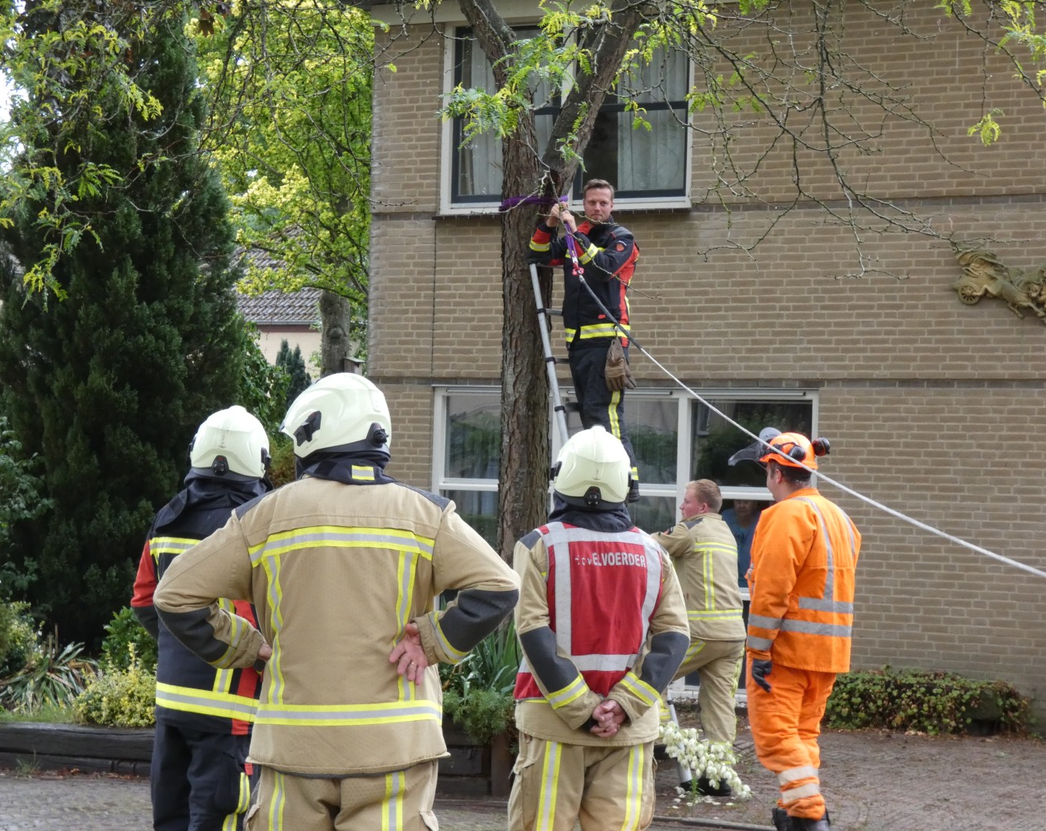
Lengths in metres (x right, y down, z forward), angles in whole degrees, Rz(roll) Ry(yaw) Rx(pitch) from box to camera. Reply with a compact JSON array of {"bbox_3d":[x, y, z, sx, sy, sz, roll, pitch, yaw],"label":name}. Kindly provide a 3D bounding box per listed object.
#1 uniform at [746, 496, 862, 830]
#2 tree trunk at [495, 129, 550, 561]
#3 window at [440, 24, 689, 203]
[{"bbox_3d":[1.299,1.117,13.400,0.420,1.580,0.550,0,-2,38],"label":"uniform"},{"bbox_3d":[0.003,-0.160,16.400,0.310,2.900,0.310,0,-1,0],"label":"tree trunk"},{"bbox_3d":[0.336,-2.300,22.007,2.180,1.470,0.160,1,-2,30],"label":"window"}]

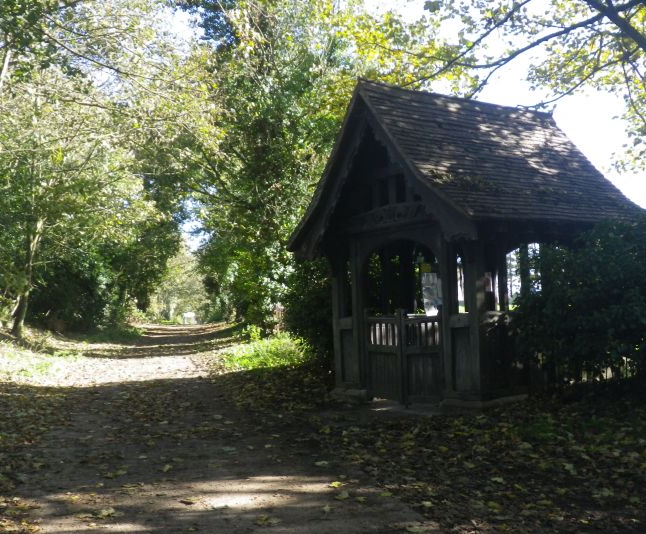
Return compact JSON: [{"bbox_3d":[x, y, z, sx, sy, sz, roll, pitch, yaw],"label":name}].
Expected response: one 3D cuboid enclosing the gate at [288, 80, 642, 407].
[{"bbox_3d":[2.358,-0.395,10.999,4.276,4.547,4.050,0,-4,-34],"label":"gate"}]

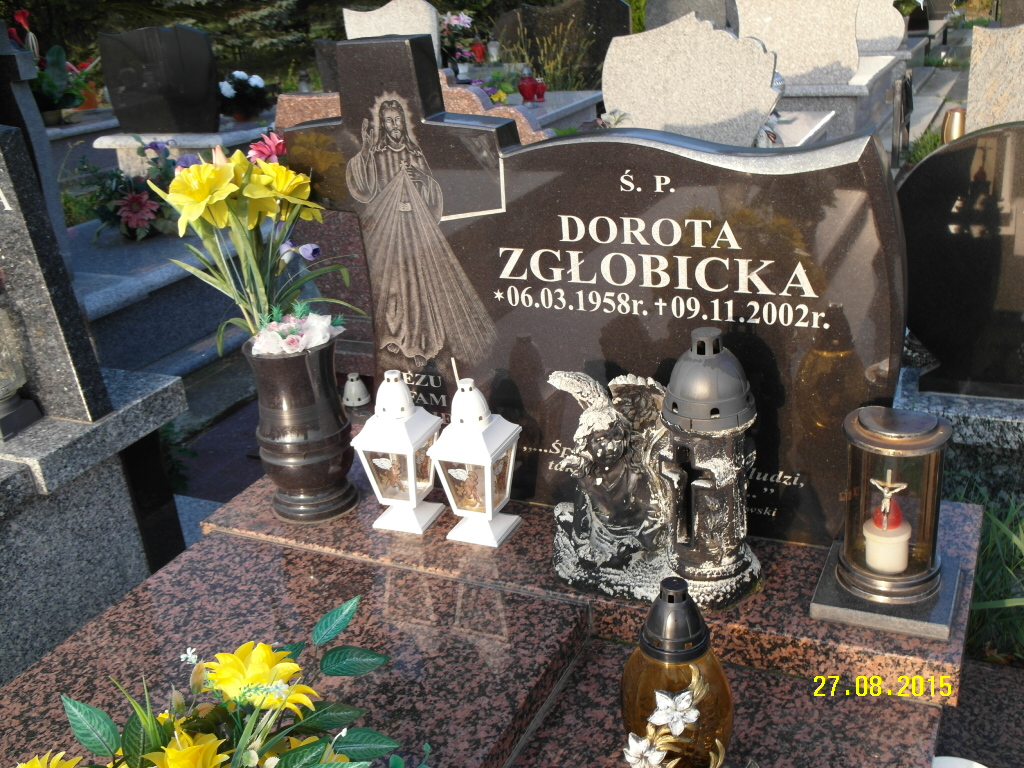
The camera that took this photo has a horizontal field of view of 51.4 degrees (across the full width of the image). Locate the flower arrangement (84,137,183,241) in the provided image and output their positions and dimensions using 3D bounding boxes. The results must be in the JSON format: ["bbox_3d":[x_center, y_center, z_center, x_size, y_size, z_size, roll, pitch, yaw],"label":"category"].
[{"bbox_3d":[-1.230,-0.633,3.450,0.320,0.290,0.280,6,24,25],"label":"flower arrangement"}]

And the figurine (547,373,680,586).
[{"bbox_3d":[0.124,0.118,1.315,0.169,0.248,0.133,2,22,18],"label":"figurine"}]

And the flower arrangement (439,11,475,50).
[{"bbox_3d":[-0.386,-2.457,7.400,0.250,0.270,0.230,6,24,25],"label":"flower arrangement"}]

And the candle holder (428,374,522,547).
[{"bbox_3d":[-0.046,0.098,1.440,0.097,0.220,0.097,6,24,26],"label":"candle holder"}]

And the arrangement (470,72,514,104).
[{"bbox_3d":[-0.112,-1.681,6.100,0.250,0.190,0.220,6,24,25],"label":"arrangement"}]

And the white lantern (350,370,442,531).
[{"bbox_3d":[-0.155,0.087,1.489,0.097,0.222,0.097,7,24,28],"label":"white lantern"}]

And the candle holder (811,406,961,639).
[{"bbox_3d":[0.433,0.148,1.214,0.148,0.218,0.148,6,24,25],"label":"candle holder"}]

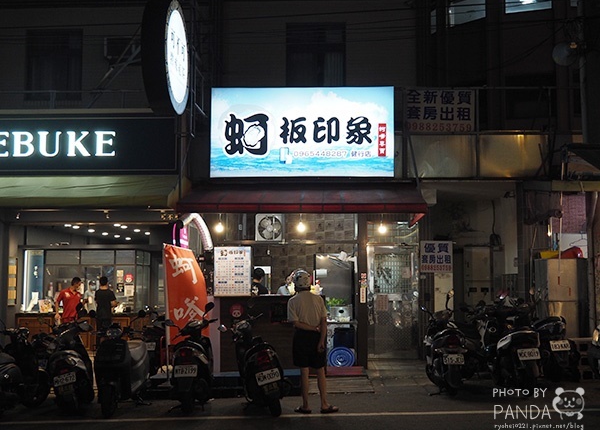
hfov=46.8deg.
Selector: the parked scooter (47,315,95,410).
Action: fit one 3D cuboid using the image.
[{"bbox_3d":[-2.729,1.766,8.512,0.700,1.150,1.800,1,-6,-9],"label":"parked scooter"}]

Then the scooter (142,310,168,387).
[{"bbox_3d":[-2.420,2.001,11.222,0.700,1.120,1.800,0,-5,-6],"label":"scooter"}]

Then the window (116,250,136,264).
[{"bbox_3d":[-3.548,0.869,14.177,0.409,0.286,0.060,0,-5,0],"label":"window"}]

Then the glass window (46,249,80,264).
[{"bbox_3d":[-4.974,0.879,14.583,0.700,0.330,0.050,0,-5,3],"label":"glass window"}]

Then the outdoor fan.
[{"bbox_3d":[-0.481,0.197,10.931,0.430,0.430,0.200,0,-5,3],"label":"outdoor fan"}]

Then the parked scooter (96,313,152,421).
[{"bbox_3d":[-2.175,1.793,8.701,0.700,1.150,1.800,0,-5,3],"label":"parked scooter"}]

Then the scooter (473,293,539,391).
[{"bbox_3d":[2.762,1.857,9.458,0.700,1.150,1.800,1,-6,-9],"label":"scooter"}]

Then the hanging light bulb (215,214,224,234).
[{"bbox_3d":[-1.199,0.156,10.323,0.127,0.269,0.110,0,-5,0],"label":"hanging light bulb"}]

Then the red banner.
[{"bbox_3d":[-1.580,1.098,9.609,0.624,1.378,0.120,1,-5,-11],"label":"red banner"}]

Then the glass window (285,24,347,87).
[{"bbox_3d":[0.282,-2.673,11.867,1.027,1.278,0.120,0,-5,0],"label":"glass window"}]

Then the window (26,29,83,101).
[{"bbox_3d":[-4.199,-2.577,11.859,0.958,1.259,0.120,0,-5,0],"label":"window"}]

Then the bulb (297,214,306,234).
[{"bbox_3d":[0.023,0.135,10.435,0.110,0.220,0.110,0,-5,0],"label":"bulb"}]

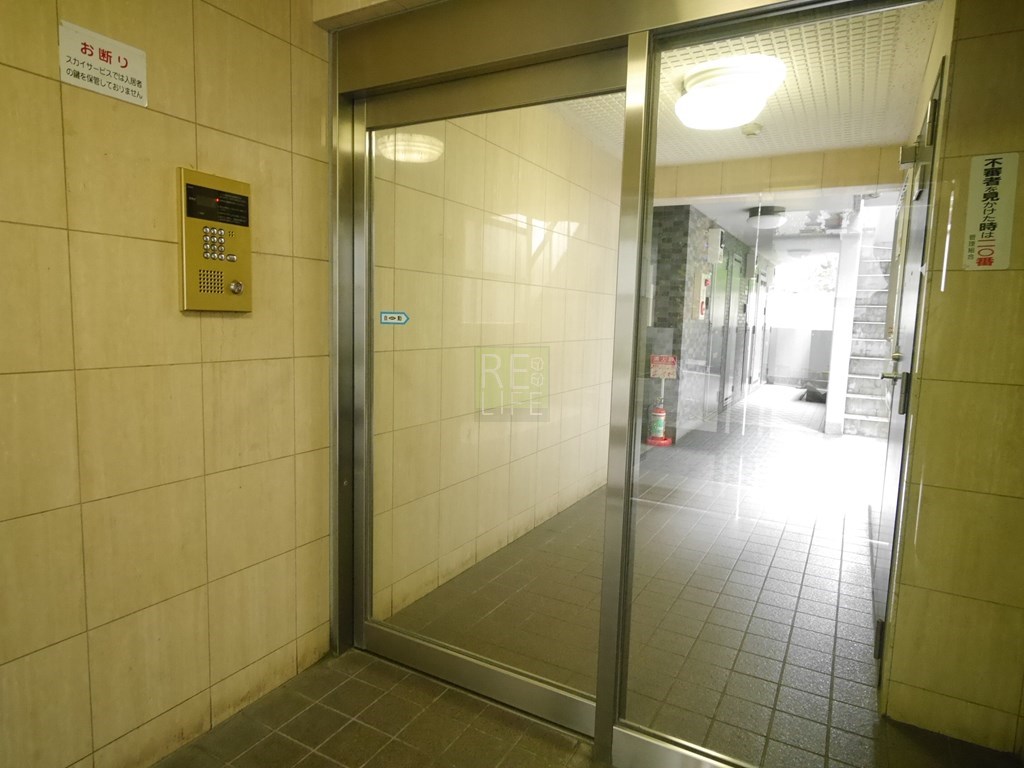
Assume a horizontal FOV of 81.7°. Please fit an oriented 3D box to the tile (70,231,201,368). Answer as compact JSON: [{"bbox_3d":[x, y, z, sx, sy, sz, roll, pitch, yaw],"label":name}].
[{"bbox_3d":[-0.885,-0.193,1.411,0.010,0.302,0.295,5,7,30],"label":"tile"}]

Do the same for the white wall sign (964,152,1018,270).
[{"bbox_3d":[1.267,-0.453,1.567,0.098,0.297,0.004,5,7,30],"label":"white wall sign"}]

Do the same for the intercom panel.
[{"bbox_3d":[-0.773,-0.363,1.547,0.025,0.345,0.188,5,7,30],"label":"intercom panel"}]

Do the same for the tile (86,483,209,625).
[{"bbox_3d":[-0.903,0.407,1.476,0.010,0.302,0.295,5,7,30],"label":"tile"}]

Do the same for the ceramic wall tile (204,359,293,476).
[{"bbox_3d":[-0.747,0.084,1.698,0.010,0.302,0.295,5,7,30],"label":"ceramic wall tile"}]

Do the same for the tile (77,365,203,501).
[{"bbox_3d":[-0.894,0.107,1.444,0.010,0.302,0.295,5,7,30],"label":"tile"}]

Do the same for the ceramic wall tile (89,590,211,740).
[{"bbox_3d":[-0.913,0.707,1.509,0.010,0.302,0.295,5,7,30],"label":"ceramic wall tile"}]

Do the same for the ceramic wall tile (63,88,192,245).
[{"bbox_3d":[-0.875,-0.493,1.378,0.010,0.302,0.295,5,7,30],"label":"ceramic wall tile"}]

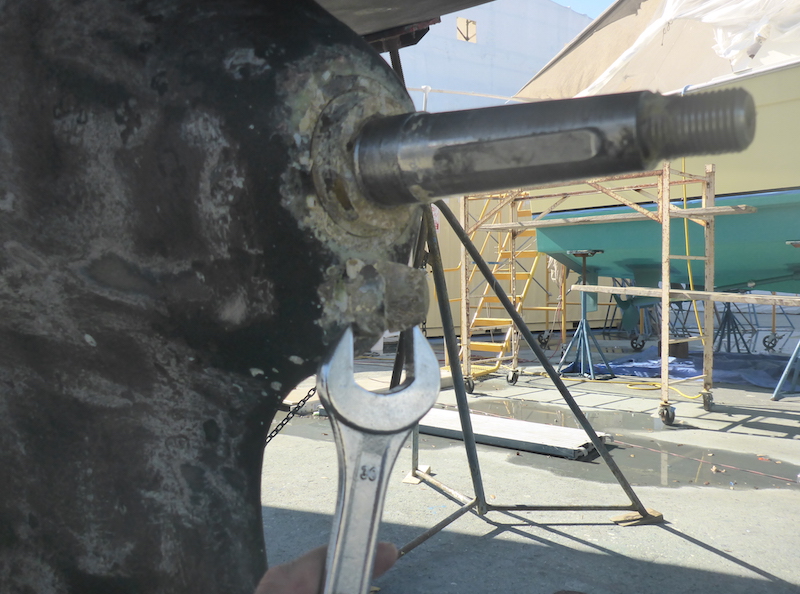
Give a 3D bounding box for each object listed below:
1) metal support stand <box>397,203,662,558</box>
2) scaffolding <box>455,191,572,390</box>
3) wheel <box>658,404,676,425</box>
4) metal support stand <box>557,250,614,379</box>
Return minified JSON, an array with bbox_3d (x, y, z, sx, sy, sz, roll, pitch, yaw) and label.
[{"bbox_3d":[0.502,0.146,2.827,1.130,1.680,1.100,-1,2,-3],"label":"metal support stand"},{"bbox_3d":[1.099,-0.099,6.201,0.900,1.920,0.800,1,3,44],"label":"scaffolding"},{"bbox_3d":[1.873,0.825,4.530,0.080,0.157,0.130,-1,2,-7],"label":"wheel"},{"bbox_3d":[1.953,0.156,6.850,0.480,1.350,0.480,0,2,31],"label":"metal support stand"}]

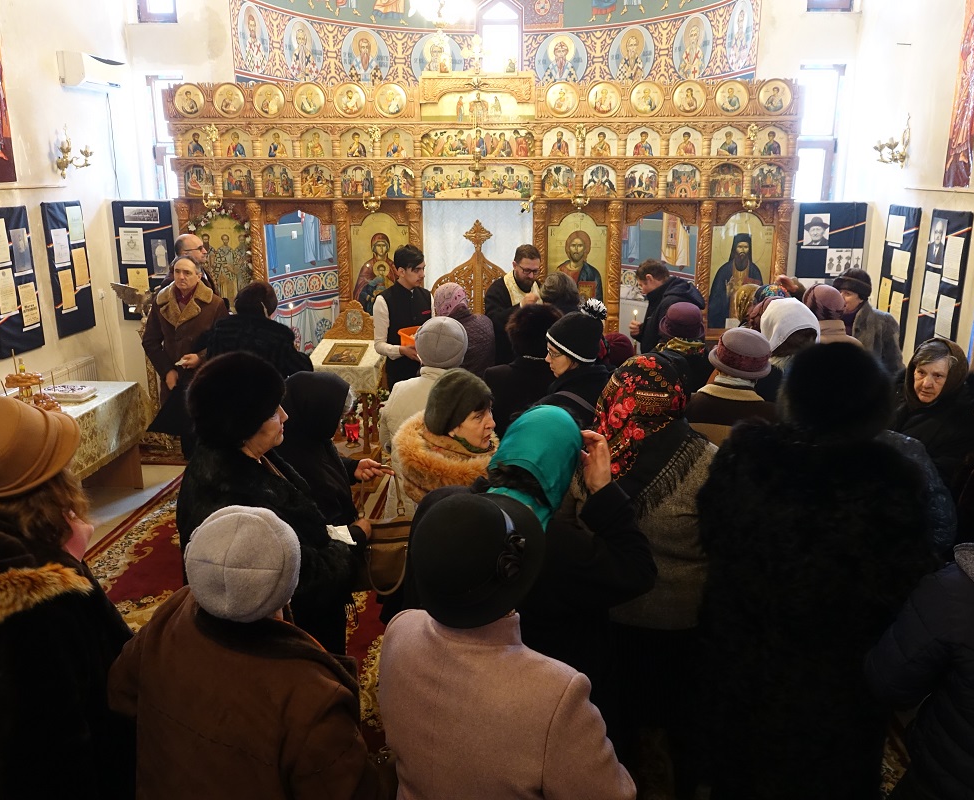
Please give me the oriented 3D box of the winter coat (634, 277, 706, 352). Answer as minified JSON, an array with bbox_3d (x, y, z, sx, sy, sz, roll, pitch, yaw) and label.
[{"bbox_3d":[1.241,-0.447,5.456,0.450,0.800,0.500,13,20,38],"label":"winter coat"}]

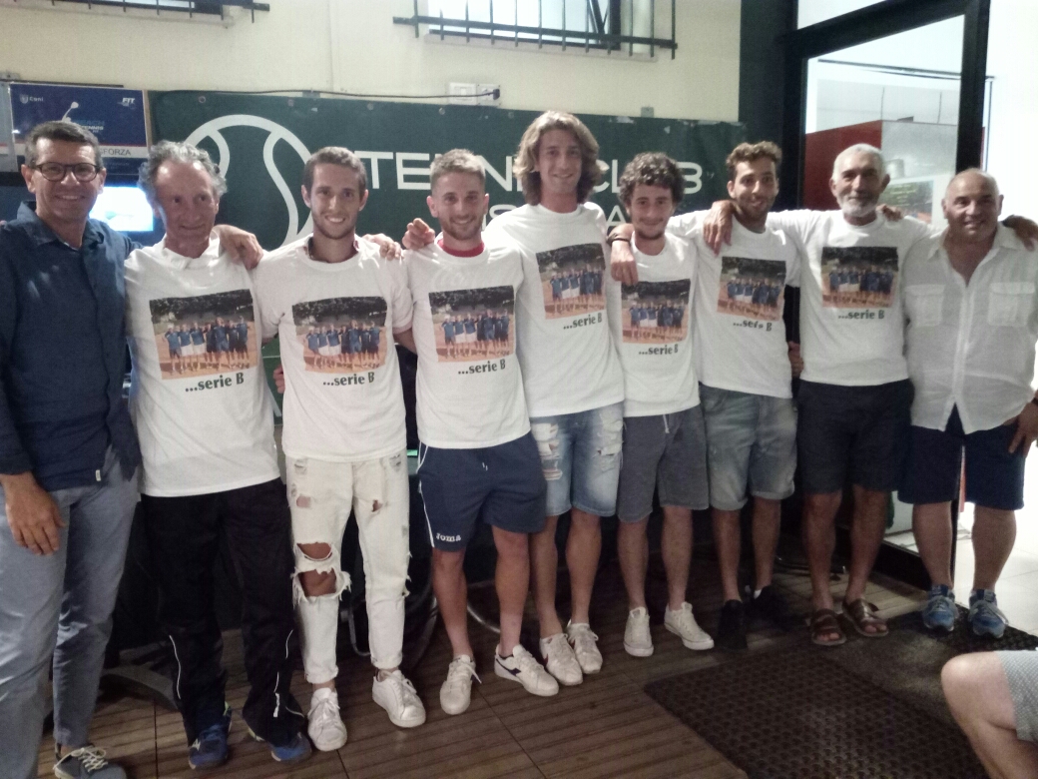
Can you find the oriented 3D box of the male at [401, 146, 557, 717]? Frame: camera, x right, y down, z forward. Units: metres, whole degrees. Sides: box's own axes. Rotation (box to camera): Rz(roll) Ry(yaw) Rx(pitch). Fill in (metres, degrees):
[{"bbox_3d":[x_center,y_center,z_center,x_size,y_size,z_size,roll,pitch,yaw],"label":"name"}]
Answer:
[{"bbox_3d":[-0.171,0.148,2.544,0.770,1.746,0.480,-5,10,-19],"label":"male"}]

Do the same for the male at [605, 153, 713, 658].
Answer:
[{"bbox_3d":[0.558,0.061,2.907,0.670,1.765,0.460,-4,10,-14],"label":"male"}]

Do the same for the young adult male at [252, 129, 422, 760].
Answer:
[{"bbox_3d":[-0.503,0.181,2.407,0.680,1.740,0.460,-4,10,-18],"label":"young adult male"}]

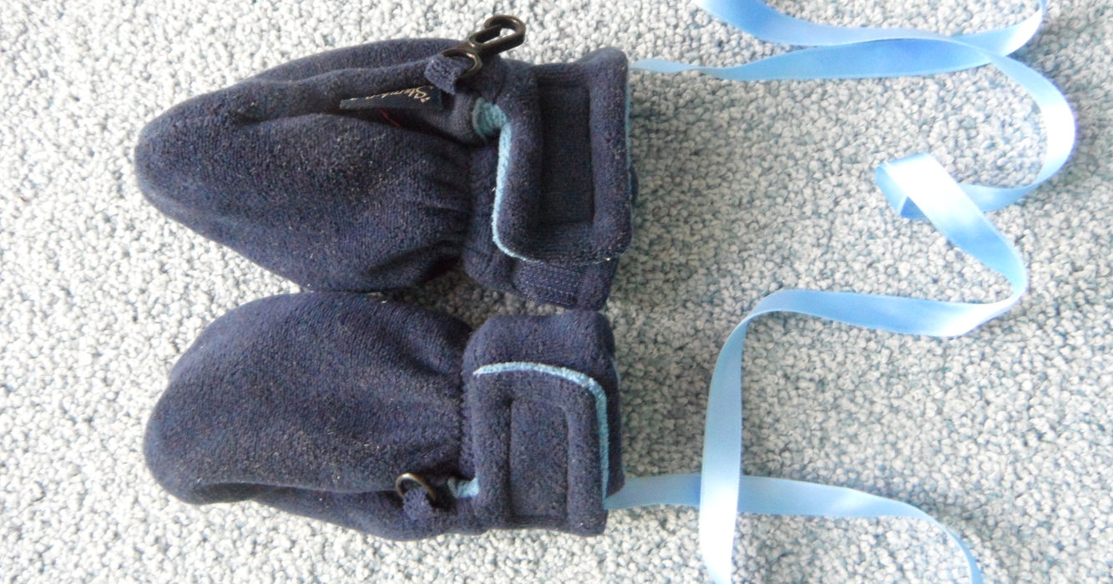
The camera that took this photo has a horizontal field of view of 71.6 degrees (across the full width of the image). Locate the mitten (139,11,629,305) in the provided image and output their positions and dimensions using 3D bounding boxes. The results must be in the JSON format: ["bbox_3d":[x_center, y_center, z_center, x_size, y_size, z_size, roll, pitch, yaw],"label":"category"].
[{"bbox_3d":[-0.059,-0.045,0.250,0.168,0.046,0.089,5,88,8],"label":"mitten"}]

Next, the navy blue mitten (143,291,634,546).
[{"bbox_3d":[-0.058,0.039,0.246,0.158,0.045,0.079,-3,87,7],"label":"navy blue mitten"}]

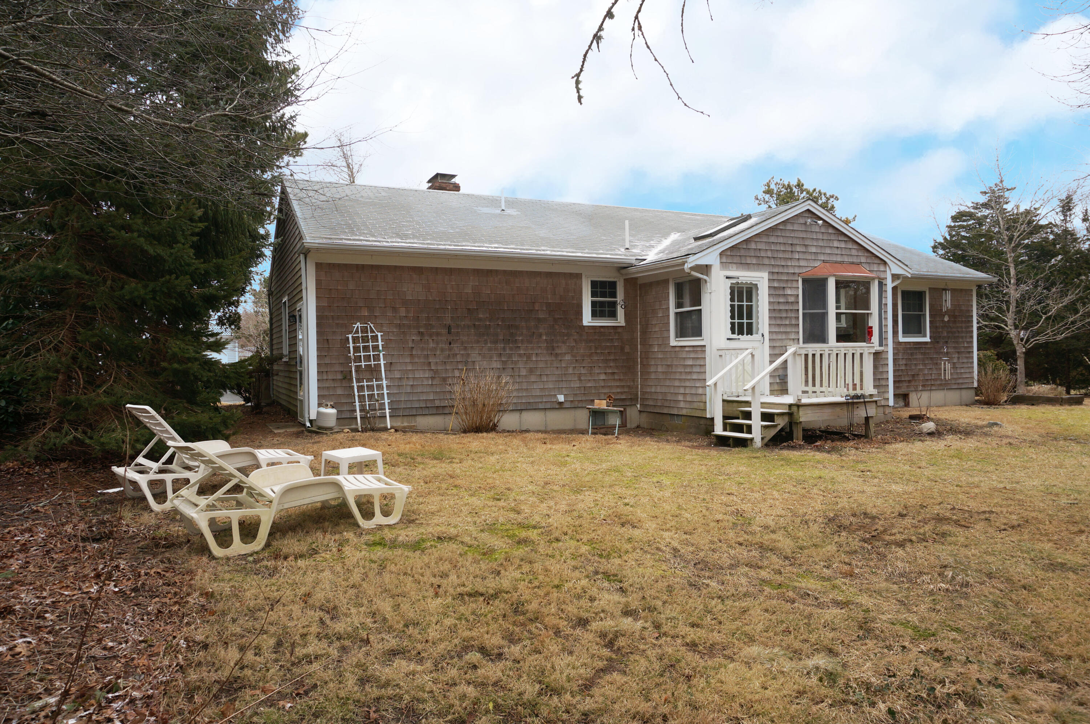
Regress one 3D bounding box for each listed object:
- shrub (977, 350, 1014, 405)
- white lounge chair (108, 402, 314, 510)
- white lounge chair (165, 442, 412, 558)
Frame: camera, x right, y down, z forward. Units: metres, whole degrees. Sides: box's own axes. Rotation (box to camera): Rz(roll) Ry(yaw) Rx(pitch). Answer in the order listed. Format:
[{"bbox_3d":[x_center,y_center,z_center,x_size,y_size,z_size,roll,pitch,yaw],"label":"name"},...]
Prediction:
[{"bbox_3d":[11.059,0.410,17.900,1.050,1.320,1.000,-1,0,-25],"label":"shrub"},{"bbox_3d":[-3.537,0.896,7.873,0.683,0.997,1.920,2,4,42],"label":"white lounge chair"},{"bbox_3d":[-2.180,1.020,6.375,1.923,0.868,0.683,-3,4,-41],"label":"white lounge chair"}]

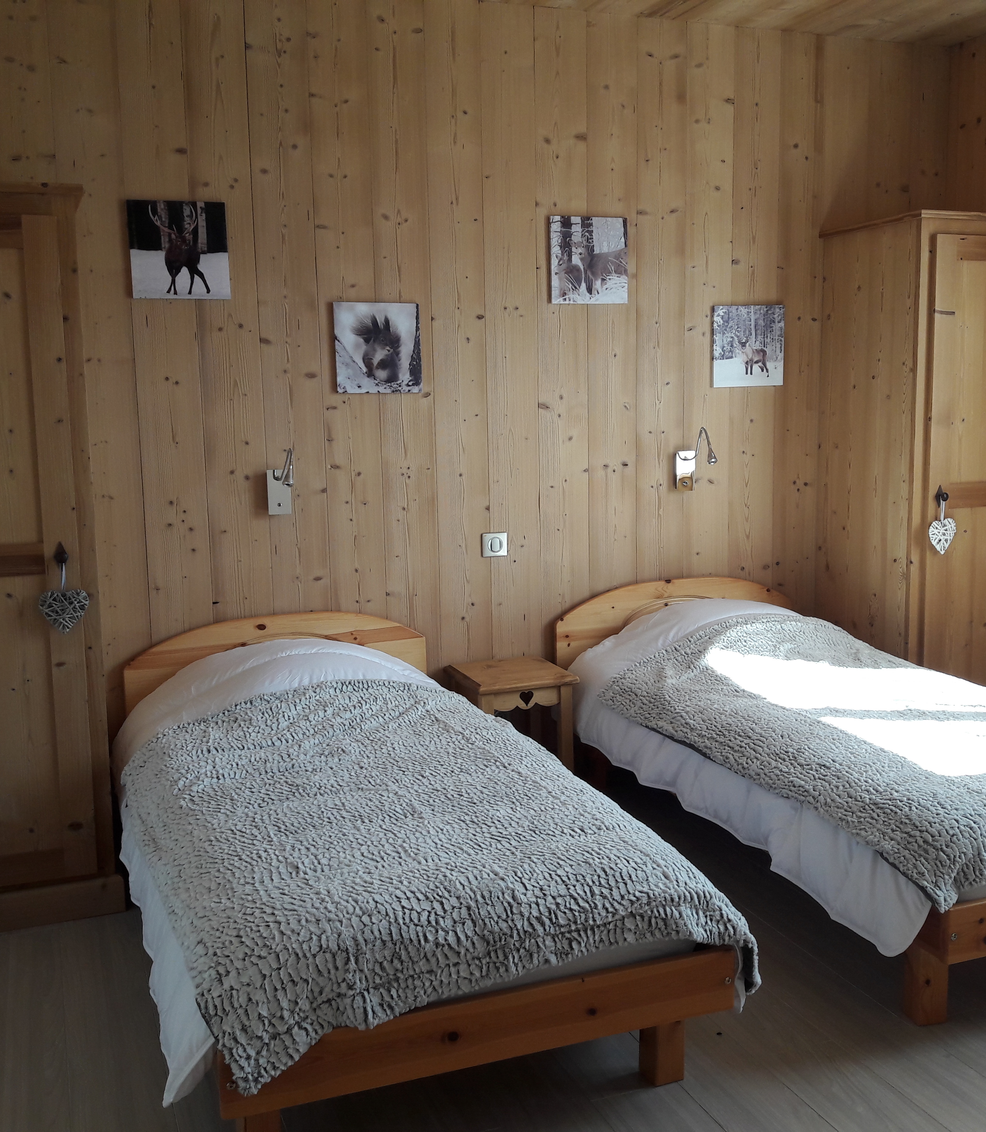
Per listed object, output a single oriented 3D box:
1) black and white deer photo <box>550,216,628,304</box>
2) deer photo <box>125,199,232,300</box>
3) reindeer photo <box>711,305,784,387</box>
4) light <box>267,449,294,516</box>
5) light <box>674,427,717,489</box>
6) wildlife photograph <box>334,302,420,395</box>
[{"bbox_3d":[0.326,-1.037,4.155,0.286,0.286,0.020,-4,8,-20],"label":"black and white deer photo"},{"bbox_3d":[-0.944,-0.950,3.680,0.286,0.286,0.020,-4,8,-20],"label":"deer photo"},{"bbox_3d":[0.920,-0.792,4.413,0.286,0.286,0.020,-4,8,-20],"label":"reindeer photo"},{"bbox_3d":[-0.654,-0.260,3.803,0.076,0.211,0.160,-4,8,-20],"label":"light"},{"bbox_3d":[0.709,-0.375,4.309,0.074,0.226,0.160,-4,8,-20],"label":"light"},{"bbox_3d":[-0.369,-0.699,3.932,0.286,0.286,0.020,-4,8,-20],"label":"wildlife photograph"}]

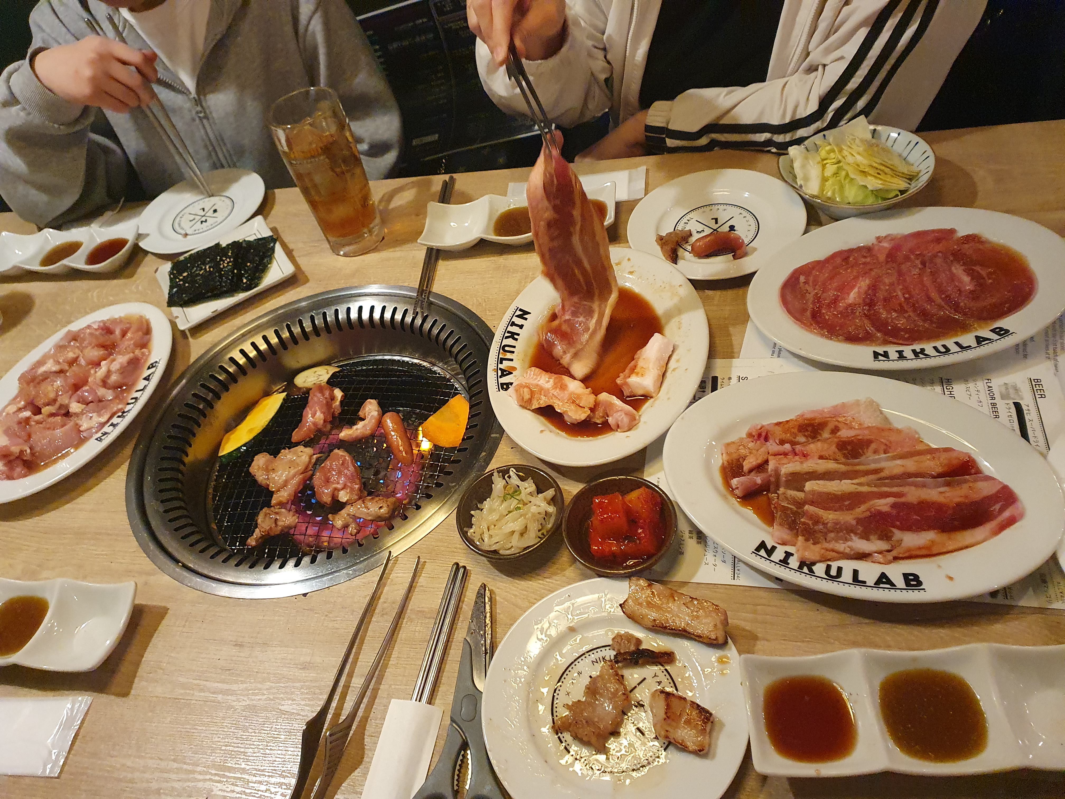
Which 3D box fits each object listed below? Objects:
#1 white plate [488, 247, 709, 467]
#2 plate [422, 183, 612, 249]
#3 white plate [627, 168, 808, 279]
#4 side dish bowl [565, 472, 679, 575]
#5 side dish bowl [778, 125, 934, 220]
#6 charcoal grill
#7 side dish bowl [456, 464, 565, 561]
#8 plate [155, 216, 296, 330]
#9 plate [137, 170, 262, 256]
[{"bbox_3d":[0.058,-0.038,0.701,0.190,0.026,0.256,1,50,15],"label":"white plate"},{"bbox_3d":[-0.013,-0.186,0.842,0.207,0.031,0.069,-3,49,12],"label":"plate"},{"bbox_3d":[0.177,-0.166,0.783,0.169,0.022,0.169,-7,49,9],"label":"white plate"},{"bbox_3d":[0.065,0.098,0.576,0.080,0.035,0.080,-7,49,9],"label":"side dish bowl"},{"bbox_3d":[0.307,-0.207,0.767,0.131,0.047,0.131,-7,49,9],"label":"side dish bowl"},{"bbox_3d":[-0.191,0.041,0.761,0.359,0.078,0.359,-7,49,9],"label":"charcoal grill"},{"bbox_3d":[-0.013,0.092,0.602,0.080,0.035,0.080,-7,49,9],"label":"side dish bowl"},{"bbox_3d":[-0.342,-0.138,0.898,0.134,0.019,0.129,-32,50,-13],"label":"plate"},{"bbox_3d":[-0.407,-0.229,0.995,0.169,0.021,0.169,-7,49,9],"label":"plate"}]

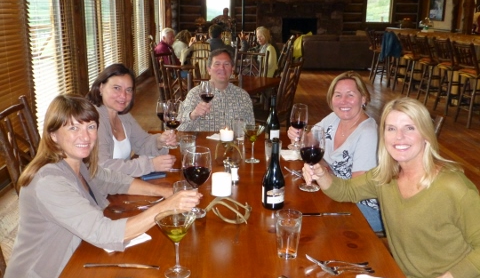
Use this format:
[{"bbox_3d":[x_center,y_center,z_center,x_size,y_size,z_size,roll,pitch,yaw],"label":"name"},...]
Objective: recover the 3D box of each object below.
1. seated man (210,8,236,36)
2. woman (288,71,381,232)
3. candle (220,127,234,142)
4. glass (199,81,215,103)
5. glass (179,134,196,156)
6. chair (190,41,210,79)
[{"bbox_3d":[-0.470,-2.534,11.743,0.580,1.350,0.700,3,15,11],"label":"seated man"},{"bbox_3d":[0.420,0.278,2.389,0.550,1.260,0.700,14,21,41],"label":"woman"},{"bbox_3d":[-0.071,-0.017,2.600,0.076,0.055,0.076,0,15,-1],"label":"candle"},{"bbox_3d":[-0.203,-0.247,2.962,0.089,0.230,0.089,0,15,0],"label":"glass"},{"bbox_3d":[-0.266,0.062,2.429,0.083,0.143,0.083,0,15,-1],"label":"glass"},{"bbox_3d":[-0.560,-0.818,6.870,0.470,1.080,0.550,4,15,14],"label":"chair"}]

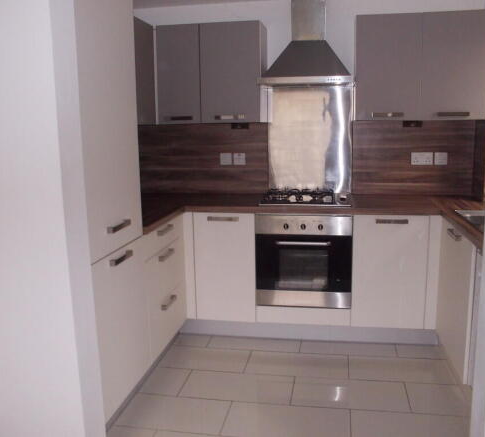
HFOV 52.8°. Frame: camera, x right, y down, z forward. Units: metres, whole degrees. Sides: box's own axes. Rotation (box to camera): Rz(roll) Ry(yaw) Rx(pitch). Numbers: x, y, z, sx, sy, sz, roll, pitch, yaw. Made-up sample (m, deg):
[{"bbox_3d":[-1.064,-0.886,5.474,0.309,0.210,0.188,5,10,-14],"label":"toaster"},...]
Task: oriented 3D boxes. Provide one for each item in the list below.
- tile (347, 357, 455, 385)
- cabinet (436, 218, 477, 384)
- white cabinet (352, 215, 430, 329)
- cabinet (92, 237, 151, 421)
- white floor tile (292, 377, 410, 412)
[{"bbox_3d":[0.907,0.876,2.801,0.585,0.010,0.299,0,10,11],"label":"tile"},{"bbox_3d":[1.394,0.402,2.522,0.570,0.714,0.607,1,10,10],"label":"cabinet"},{"bbox_3d":[0.945,0.281,3.255,0.442,0.714,0.570,1,10,10],"label":"white cabinet"},{"bbox_3d":[-0.560,0.489,2.268,0.025,0.710,0.597,0,10,11],"label":"cabinet"},{"bbox_3d":[0.567,0.934,2.583,0.599,0.012,0.300,1,10,10],"label":"white floor tile"}]

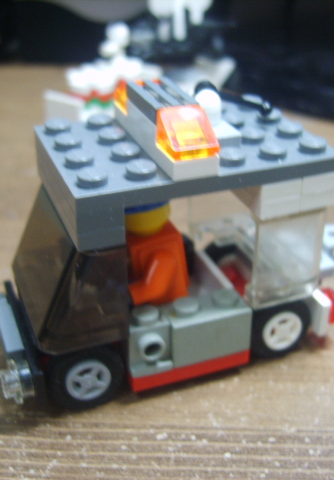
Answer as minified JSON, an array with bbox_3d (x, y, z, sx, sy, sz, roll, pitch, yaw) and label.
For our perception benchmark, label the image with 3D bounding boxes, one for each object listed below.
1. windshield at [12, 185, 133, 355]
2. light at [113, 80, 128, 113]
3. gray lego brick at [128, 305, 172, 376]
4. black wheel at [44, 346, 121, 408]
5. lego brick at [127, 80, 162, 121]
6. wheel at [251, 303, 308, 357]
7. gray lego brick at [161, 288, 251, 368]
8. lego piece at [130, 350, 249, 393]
[{"bbox_3d":[-0.020,0.003,0.120,0.016,0.019,0.032,-11,31,-18],"label":"windshield"},{"bbox_3d":[-0.005,-0.028,0.123,0.008,0.006,0.008,-11,31,-18],"label":"light"},{"bbox_3d":[-0.004,0.018,0.120,0.008,0.011,0.008,-11,31,-18],"label":"gray lego brick"},{"bbox_3d":[-0.015,0.024,0.118,0.014,0.014,0.006,-11,31,-18],"label":"black wheel"},{"bbox_3d":[-0.003,-0.024,0.112,0.003,0.003,0.016,-11,31,-18],"label":"lego brick"},{"bbox_3d":[0.022,0.017,0.131,0.014,0.014,0.006,-11,31,-18],"label":"wheel"},{"bbox_3d":[0.007,0.016,0.124,0.016,0.011,0.008,-11,31,-18],"label":"gray lego brick"},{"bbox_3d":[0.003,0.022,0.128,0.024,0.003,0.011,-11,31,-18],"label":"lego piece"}]

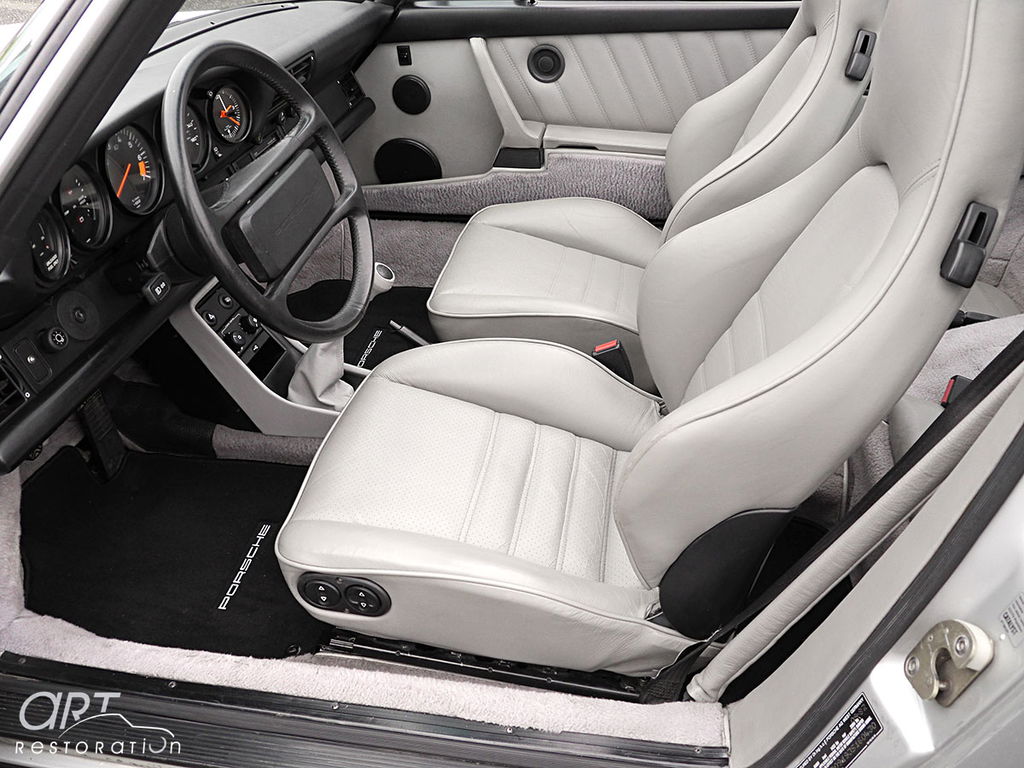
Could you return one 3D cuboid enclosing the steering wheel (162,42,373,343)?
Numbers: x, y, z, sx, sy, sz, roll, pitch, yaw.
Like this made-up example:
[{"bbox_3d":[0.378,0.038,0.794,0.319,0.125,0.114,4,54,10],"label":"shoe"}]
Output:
[{"bbox_3d":[-0.318,-0.239,1.081,0.090,0.391,0.391,-14,33,21],"label":"steering wheel"}]

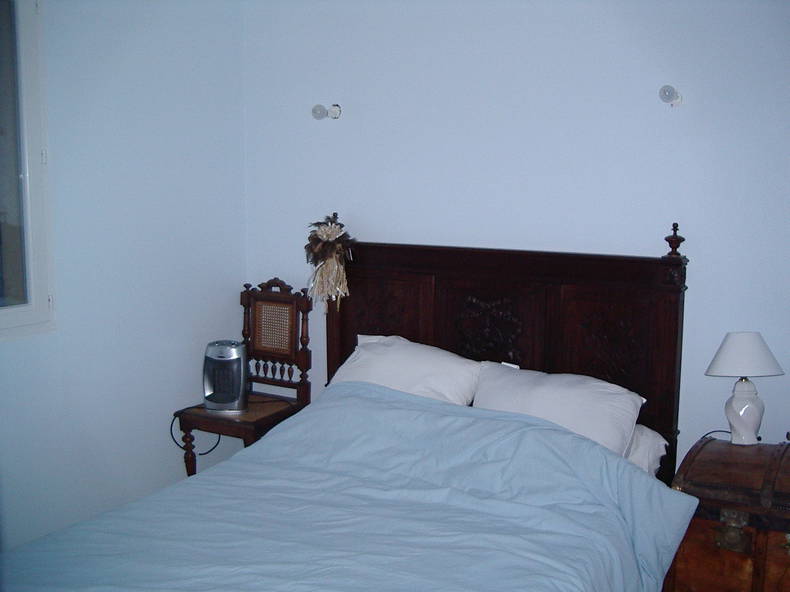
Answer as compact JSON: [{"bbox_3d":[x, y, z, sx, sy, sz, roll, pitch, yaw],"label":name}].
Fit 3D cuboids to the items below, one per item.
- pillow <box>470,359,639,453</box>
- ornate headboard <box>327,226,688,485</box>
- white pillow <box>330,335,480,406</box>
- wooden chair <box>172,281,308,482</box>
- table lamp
[{"bbox_3d":[0.474,0.444,2.949,0.640,0.180,0.520,5,31,30],"label":"pillow"},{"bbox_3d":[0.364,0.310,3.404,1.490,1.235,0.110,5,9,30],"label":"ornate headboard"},{"bbox_3d":[-0.044,0.363,3.264,0.620,0.180,0.500,5,36,30],"label":"white pillow"},{"bbox_3d":[-0.633,0.427,3.687,0.430,0.972,0.520,5,9,30],"label":"wooden chair"},{"bbox_3d":[1.091,0.287,2.685,0.245,0.356,0.245,5,9,30],"label":"table lamp"}]

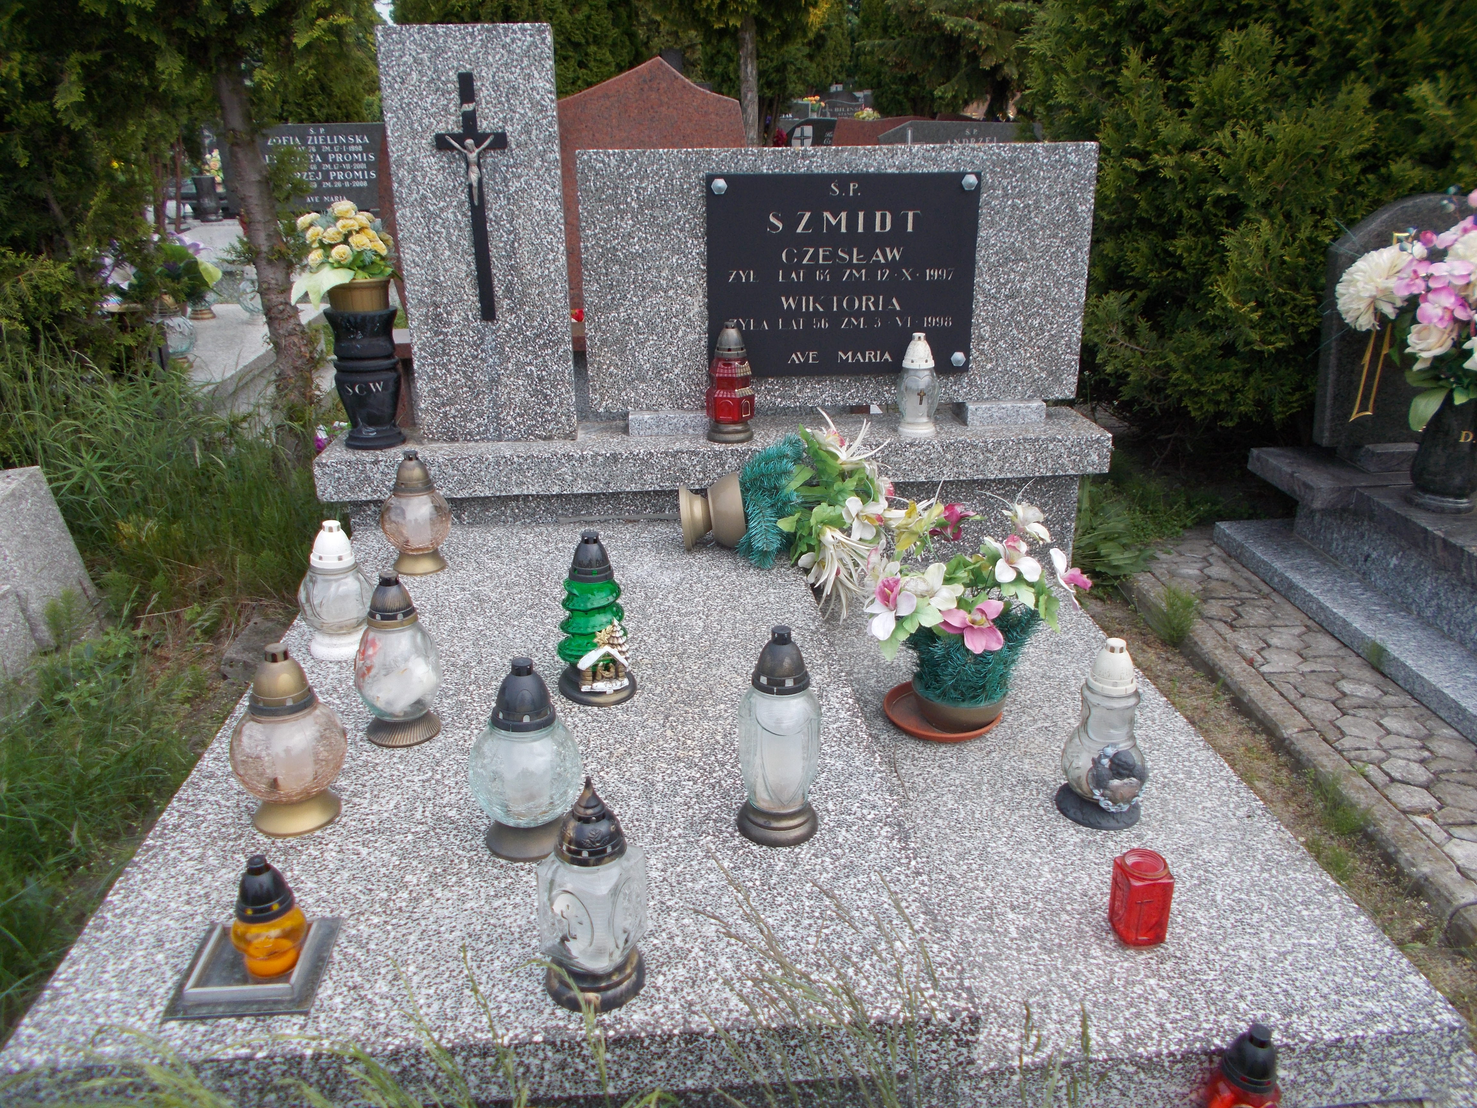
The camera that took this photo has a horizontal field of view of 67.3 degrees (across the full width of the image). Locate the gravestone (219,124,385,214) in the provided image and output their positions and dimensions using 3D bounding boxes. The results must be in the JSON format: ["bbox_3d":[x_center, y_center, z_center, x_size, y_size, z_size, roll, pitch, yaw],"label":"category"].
[{"bbox_3d":[-2.945,-2.732,7.846,1.303,0.586,0.100,-2,21,-4],"label":"gravestone"}]

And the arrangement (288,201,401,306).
[{"bbox_3d":[-0.982,-0.737,2.751,0.266,0.267,0.240,-2,21,-4],"label":"arrangement"}]

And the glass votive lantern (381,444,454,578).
[{"bbox_3d":[-0.754,-0.102,2.580,0.151,0.271,0.151,-2,21,-4],"label":"glass votive lantern"}]

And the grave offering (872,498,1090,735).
[{"bbox_3d":[0.477,0.118,2.202,0.407,0.412,0.359,-2,20,-4],"label":"grave offering"}]

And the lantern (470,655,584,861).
[{"bbox_3d":[-0.306,0.279,1.554,0.161,0.291,0.161,-2,20,-4],"label":"lantern"}]

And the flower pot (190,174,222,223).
[{"bbox_3d":[-3.648,-2.435,7.600,0.175,0.310,0.175,-6,21,-15],"label":"flower pot"}]

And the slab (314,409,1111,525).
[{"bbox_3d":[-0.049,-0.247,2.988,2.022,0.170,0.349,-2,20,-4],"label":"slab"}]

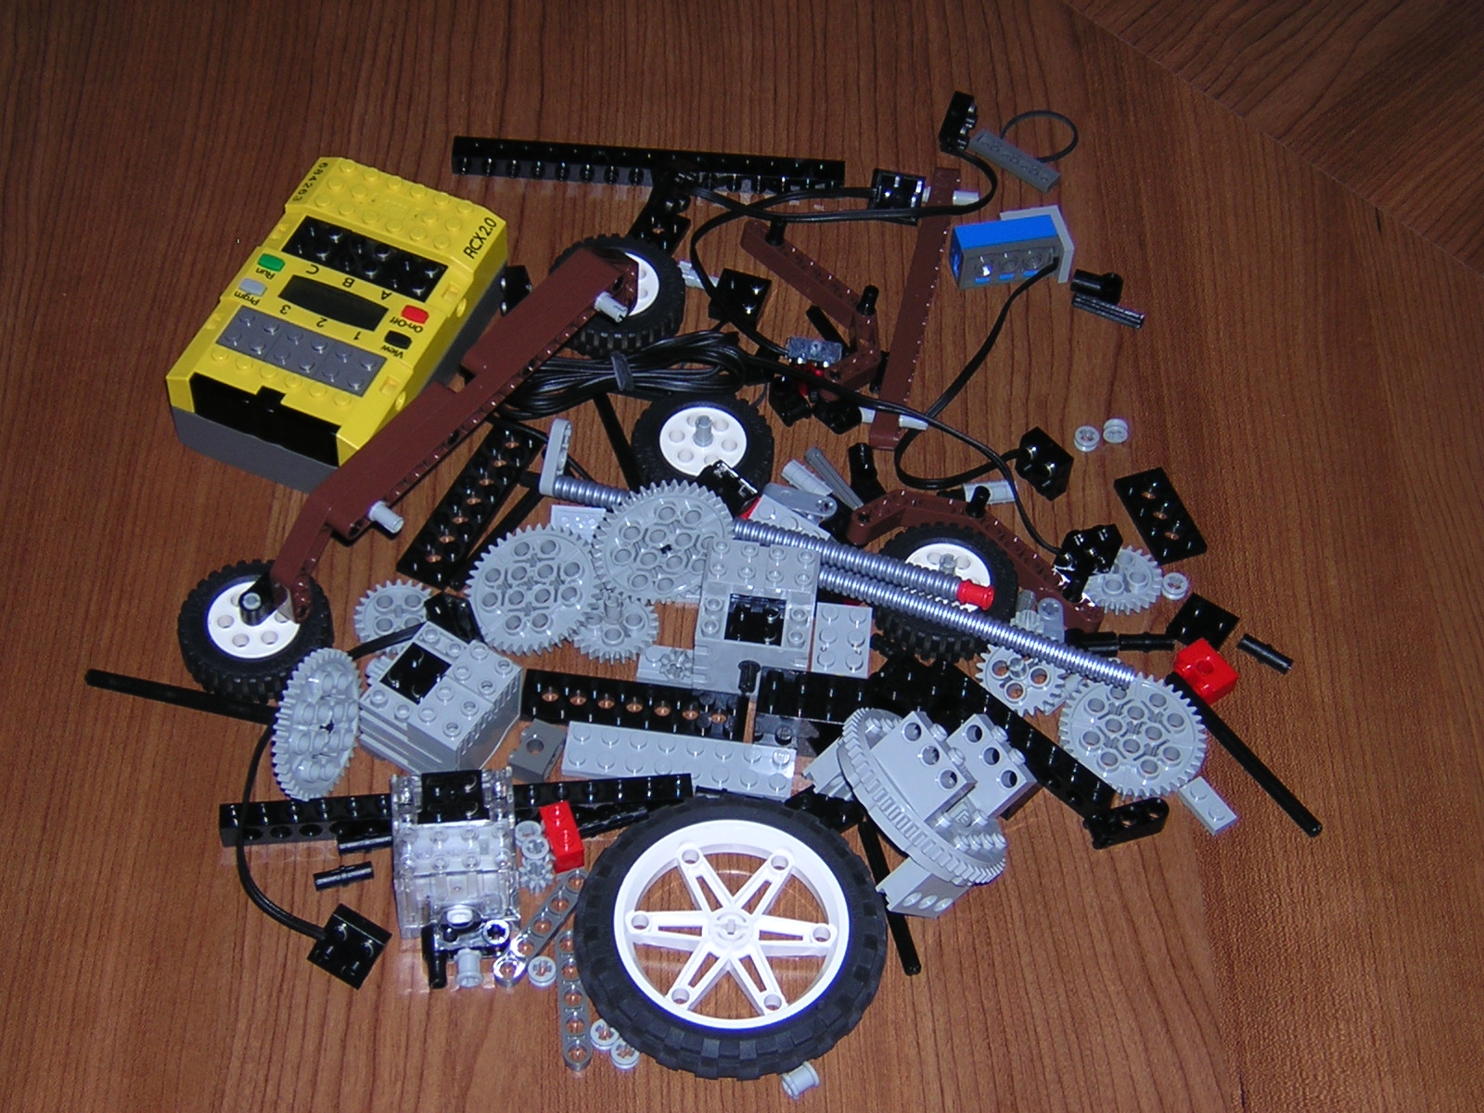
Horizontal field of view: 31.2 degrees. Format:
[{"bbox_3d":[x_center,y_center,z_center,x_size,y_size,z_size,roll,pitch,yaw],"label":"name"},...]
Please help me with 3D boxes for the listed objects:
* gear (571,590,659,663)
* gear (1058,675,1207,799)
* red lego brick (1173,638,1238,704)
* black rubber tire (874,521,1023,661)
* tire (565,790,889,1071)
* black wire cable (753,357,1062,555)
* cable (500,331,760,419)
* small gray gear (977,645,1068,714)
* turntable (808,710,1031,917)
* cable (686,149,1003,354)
[{"bbox_3d":[-0.037,0.020,0.767,0.026,0.008,0.026,2,55,-3],"label":"gear"},{"bbox_3d":[0.110,0.051,0.751,0.042,0.008,0.042,5,54,0],"label":"gear"},{"bbox_3d":[0.134,0.034,0.771,0.011,0.008,0.016,-30,62,-22],"label":"red lego brick"},{"bbox_3d":[0.059,0.010,0.772,0.043,0.017,0.043,2,54,-3],"label":"black rubber tire"},{"bbox_3d":[-0.003,0.099,0.707,0.082,0.015,0.082,2,54,-3],"label":"tire"},{"bbox_3d":[0.054,-0.036,0.803,0.119,0.016,0.021,34,59,19],"label":"black wire cable"},{"bbox_3d":[-0.035,-0.056,0.815,0.082,0.013,0.027,-11,56,-11],"label":"cable"},{"bbox_3d":[0.079,0.035,0.760,0.026,0.008,0.026,2,54,-3],"label":"small gray gear"},{"bbox_3d":[0.049,0.064,0.718,0.043,0.059,0.059,-45,67,19],"label":"turntable"},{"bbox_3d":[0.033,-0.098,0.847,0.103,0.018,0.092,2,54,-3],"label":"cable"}]

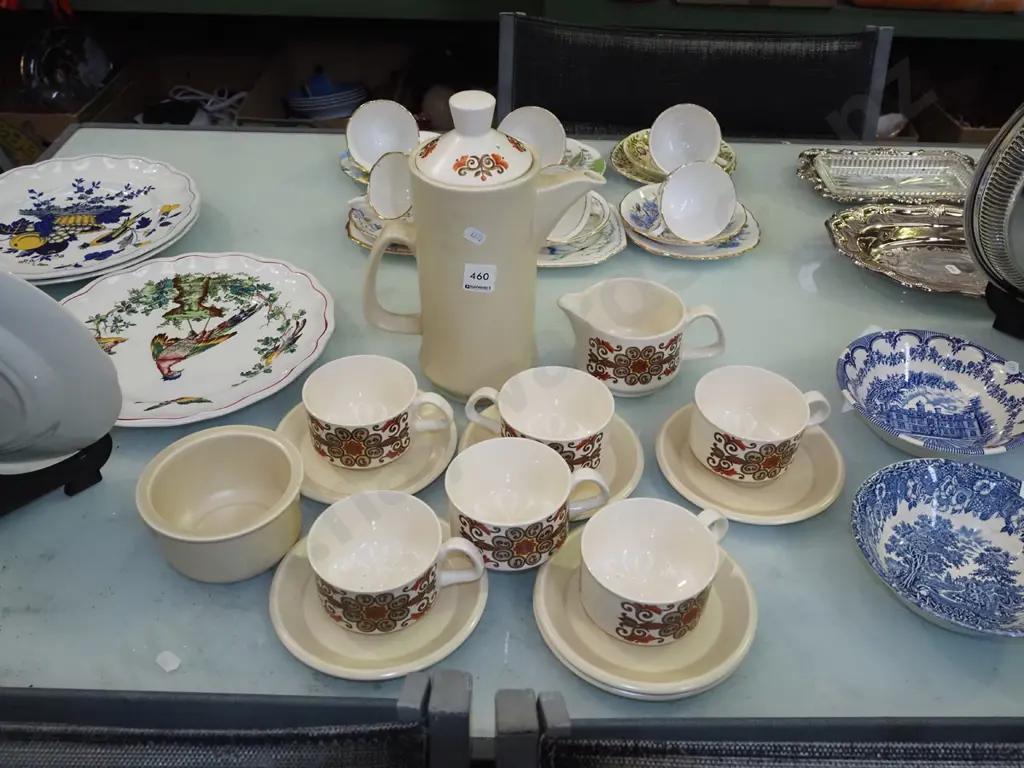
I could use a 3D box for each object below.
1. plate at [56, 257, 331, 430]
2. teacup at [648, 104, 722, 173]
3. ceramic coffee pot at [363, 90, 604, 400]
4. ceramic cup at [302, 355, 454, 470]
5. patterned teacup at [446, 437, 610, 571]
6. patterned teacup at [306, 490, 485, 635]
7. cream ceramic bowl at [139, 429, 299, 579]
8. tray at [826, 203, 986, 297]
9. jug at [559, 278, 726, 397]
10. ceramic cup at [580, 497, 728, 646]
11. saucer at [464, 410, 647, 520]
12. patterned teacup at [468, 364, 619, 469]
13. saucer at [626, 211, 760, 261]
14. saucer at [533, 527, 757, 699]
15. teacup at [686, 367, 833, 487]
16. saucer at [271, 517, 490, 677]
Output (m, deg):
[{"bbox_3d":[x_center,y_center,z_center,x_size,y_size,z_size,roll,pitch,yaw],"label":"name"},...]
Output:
[{"bbox_3d":[-0.298,-0.041,0.870,0.269,0.024,0.269,0,39,0],"label":"plate"},{"bbox_3d":[0.215,-0.285,1.143,0.105,0.083,0.063,30,8,-2],"label":"teacup"},{"bbox_3d":[-0.029,-0.113,0.798,0.209,0.261,0.109,6,39,7],"label":"ceramic coffee pot"},{"bbox_3d":[-0.105,0.028,0.767,0.118,0.062,0.089,0,40,-2],"label":"ceramic cup"},{"bbox_3d":[0.013,0.092,0.706,0.121,0.061,0.090,-4,39,-5],"label":"patterned teacup"},{"bbox_3d":[-0.076,0.127,0.652,0.121,0.061,0.090,-1,39,-2],"label":"patterned teacup"},{"bbox_3d":[-0.203,0.090,0.679,0.112,0.060,0.112,0,39,0],"label":"cream ceramic bowl"},{"bbox_3d":[0.465,-0.130,0.978,0.274,0.034,0.181,8,39,9],"label":"tray"},{"bbox_3d":[0.117,-0.040,0.856,0.155,0.072,0.094,2,40,2],"label":"jug"},{"bbox_3d":[0.098,0.120,0.621,0.112,0.056,0.086,-25,45,-28],"label":"ceramic cup"},{"bbox_3d":[0.033,0.060,0.774,0.151,0.018,0.151,1,40,-1],"label":"saucer"},{"bbox_3d":[0.020,0.035,0.765,0.121,0.061,0.090,11,40,12],"label":"patterned teacup"},{"bbox_3d":[0.201,-0.172,1.064,0.154,0.020,0.154,0,39,0],"label":"saucer"},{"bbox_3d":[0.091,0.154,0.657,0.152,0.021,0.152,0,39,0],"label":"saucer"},{"bbox_3d":[0.202,0.035,0.766,0.118,0.062,0.089,-12,41,-15],"label":"teacup"},{"bbox_3d":[-0.092,0.146,0.668,0.151,0.018,0.151,1,40,-1],"label":"saucer"}]

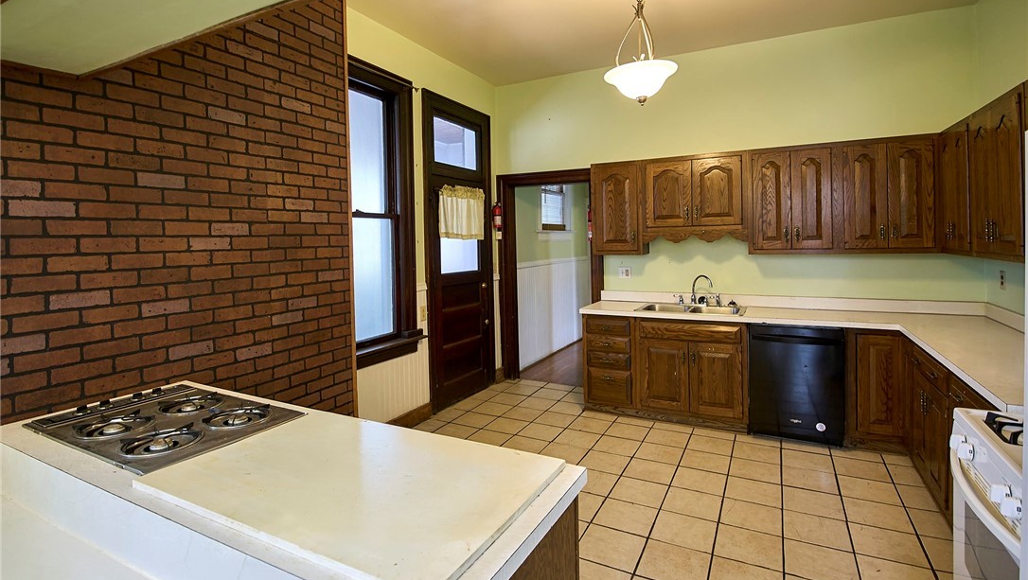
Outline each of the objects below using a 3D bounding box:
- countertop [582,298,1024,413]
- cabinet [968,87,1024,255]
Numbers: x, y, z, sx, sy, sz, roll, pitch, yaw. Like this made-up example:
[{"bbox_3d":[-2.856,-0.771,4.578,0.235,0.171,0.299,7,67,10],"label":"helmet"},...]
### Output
[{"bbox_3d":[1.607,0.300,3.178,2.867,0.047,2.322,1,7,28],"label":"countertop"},{"bbox_3d":[2.614,-0.555,2.391,0.370,0.820,0.800,2,6,28],"label":"cabinet"}]

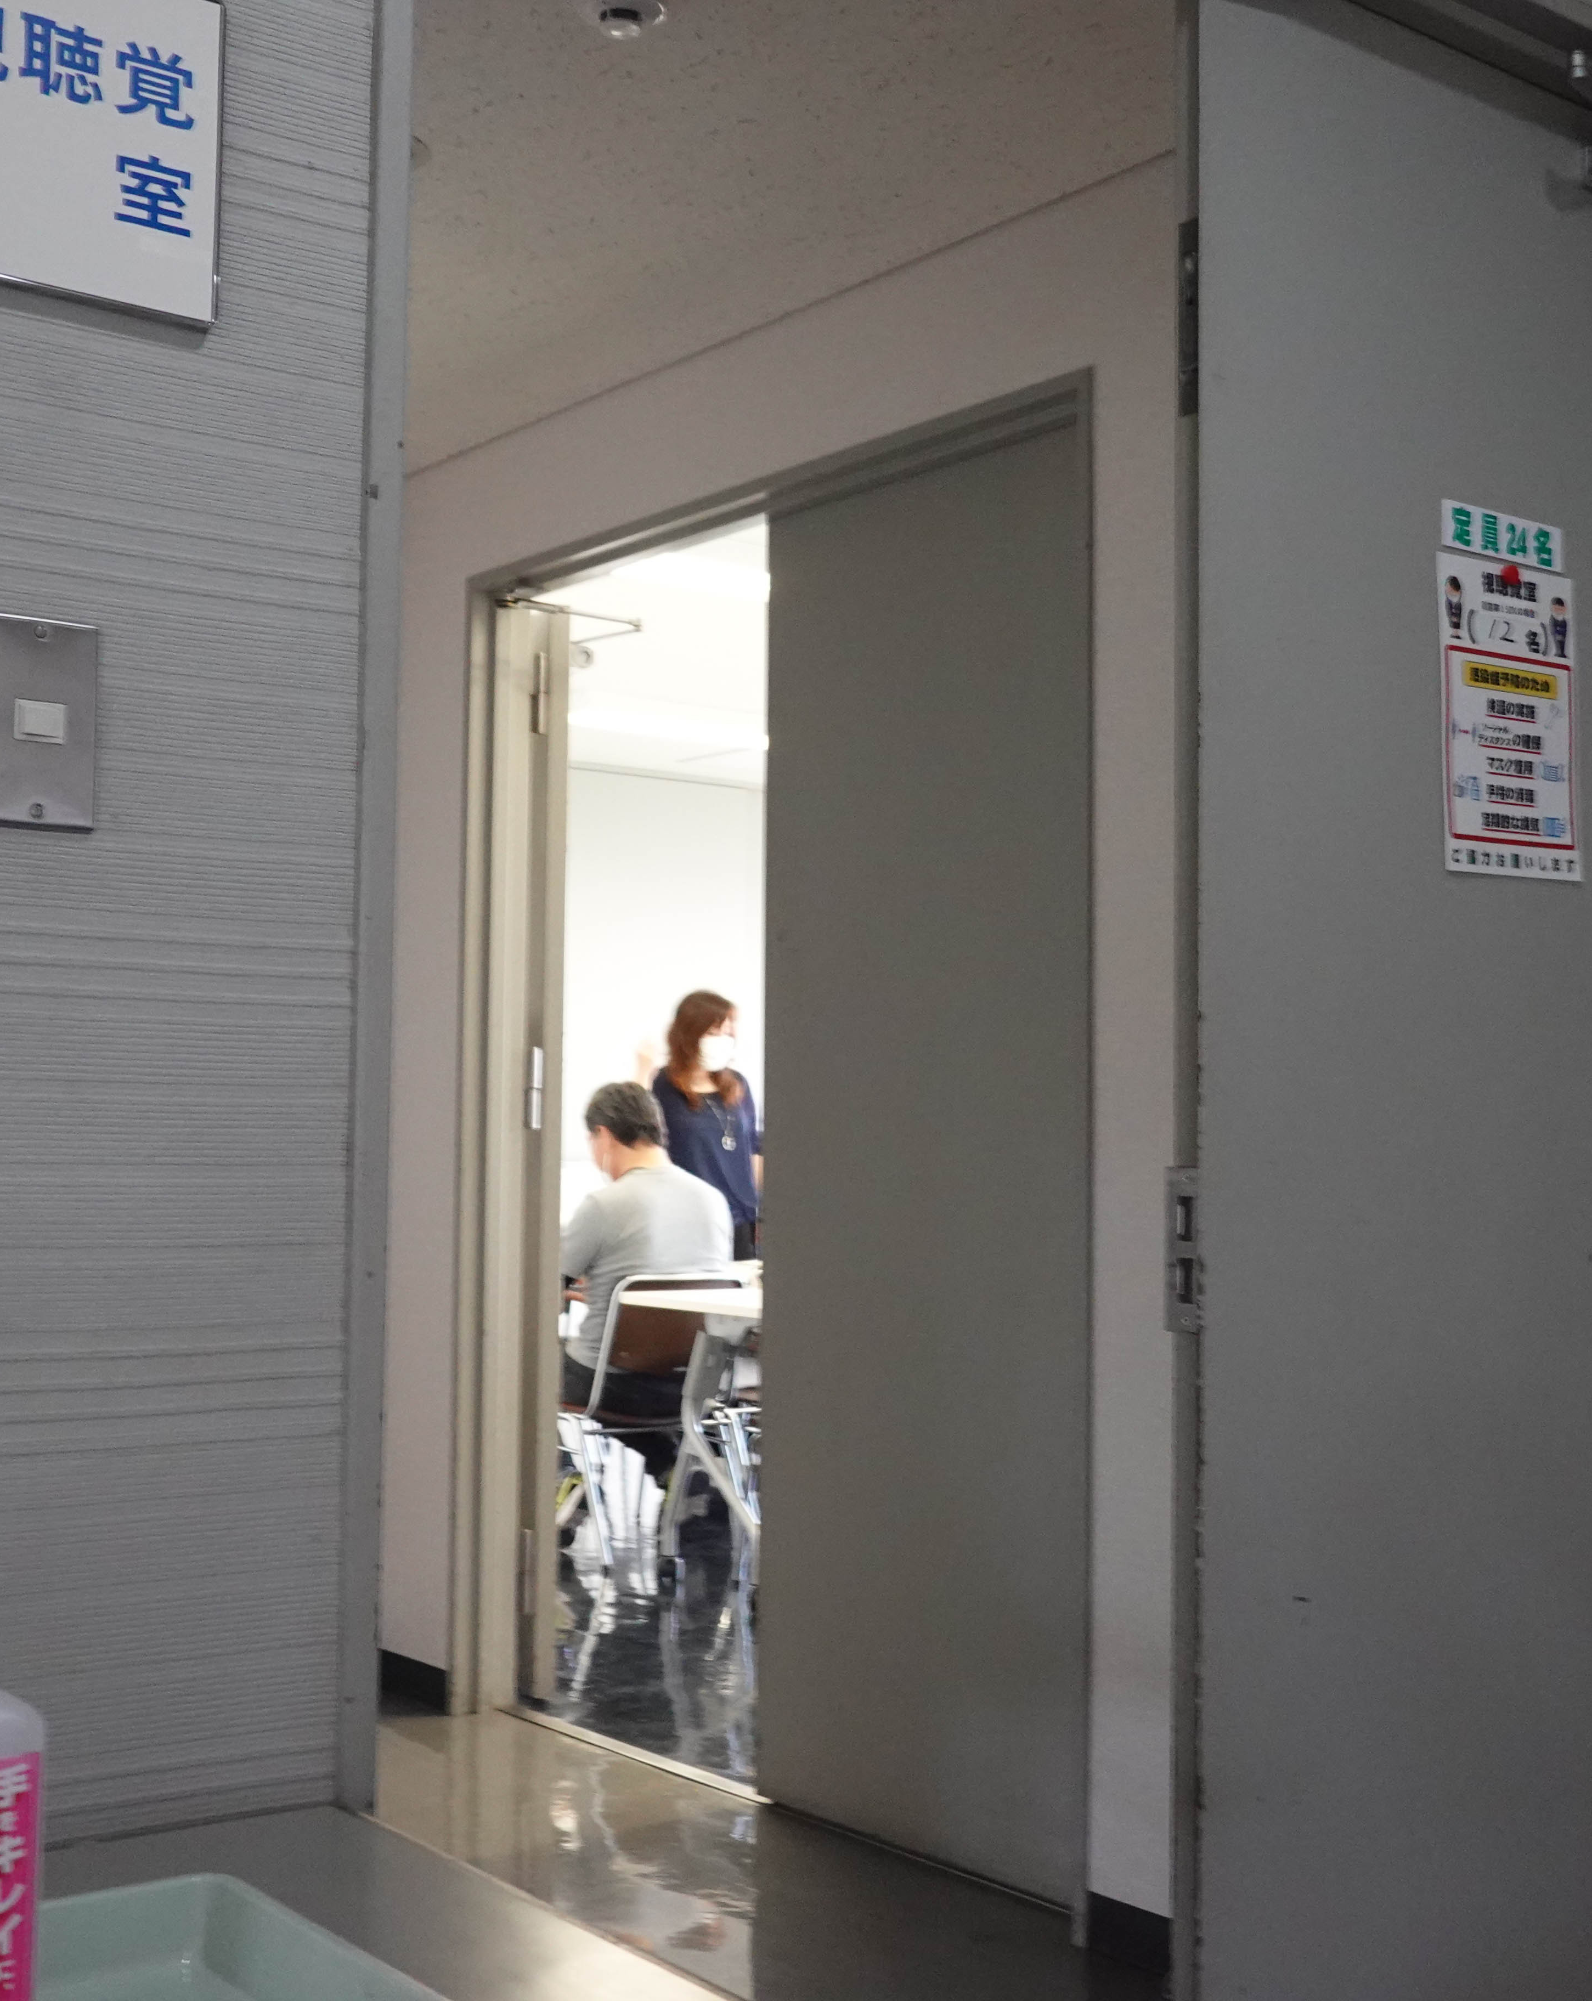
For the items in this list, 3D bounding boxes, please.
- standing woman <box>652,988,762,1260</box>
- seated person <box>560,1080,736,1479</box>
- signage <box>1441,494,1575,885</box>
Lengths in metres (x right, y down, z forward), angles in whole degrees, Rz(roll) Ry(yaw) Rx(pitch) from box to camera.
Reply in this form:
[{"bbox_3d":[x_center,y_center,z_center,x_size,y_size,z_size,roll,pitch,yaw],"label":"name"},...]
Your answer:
[{"bbox_3d":[-0.291,0.774,8.000,0.470,1.619,0.320,3,-4,-38],"label":"standing woman"},{"bbox_3d":[-0.541,0.877,6.965,0.500,1.280,0.760,3,-4,-38],"label":"seated person"},{"bbox_3d":[0.704,-0.298,2.459,0.222,0.358,0.005,3,-4,-38],"label":"signage"}]

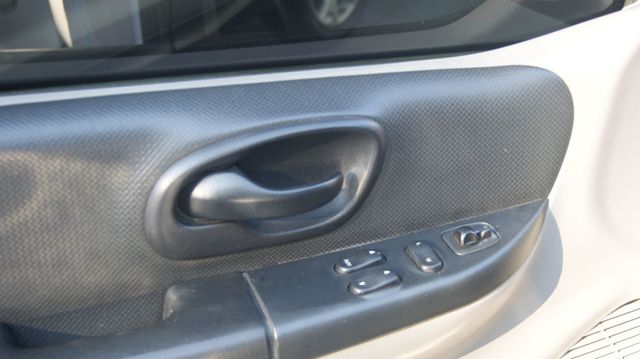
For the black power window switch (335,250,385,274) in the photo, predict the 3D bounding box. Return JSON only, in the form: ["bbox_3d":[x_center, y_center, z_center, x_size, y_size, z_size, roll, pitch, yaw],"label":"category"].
[{"bbox_3d":[0.031,0.062,0.676,0.038,0.009,0.018,-12,31,-13],"label":"black power window switch"}]

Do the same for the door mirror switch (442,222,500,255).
[{"bbox_3d":[0.121,0.046,0.705,0.042,0.013,0.030,-16,31,-10],"label":"door mirror switch"}]

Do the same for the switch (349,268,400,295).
[{"bbox_3d":[0.042,0.078,0.676,0.040,0.009,0.019,-16,31,-10],"label":"switch"}]

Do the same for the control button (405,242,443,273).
[{"bbox_3d":[0.082,0.060,0.695,0.019,0.009,0.040,-16,31,-10],"label":"control button"}]

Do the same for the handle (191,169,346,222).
[{"bbox_3d":[-0.042,0.011,0.680,0.119,0.030,0.030,-7,29,-15],"label":"handle"}]

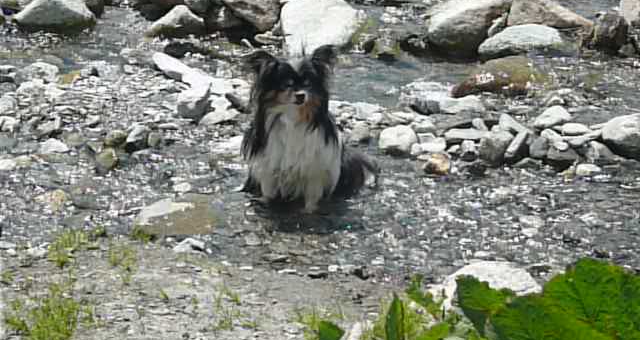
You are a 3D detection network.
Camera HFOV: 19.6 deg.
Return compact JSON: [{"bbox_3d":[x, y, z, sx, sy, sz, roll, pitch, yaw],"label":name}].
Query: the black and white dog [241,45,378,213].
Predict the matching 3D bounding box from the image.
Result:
[{"bbox_3d":[-0.024,-0.109,4.240,0.240,0.390,0.310,8,20,24],"label":"black and white dog"}]

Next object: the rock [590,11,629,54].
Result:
[{"bbox_3d":[1.125,-0.535,7.188,0.148,0.173,0.126,0,17,0],"label":"rock"}]

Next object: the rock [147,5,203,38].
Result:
[{"bbox_3d":[-0.454,-0.466,5.807,0.184,0.092,0.147,0,18,0],"label":"rock"}]

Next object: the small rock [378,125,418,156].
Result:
[{"bbox_3d":[0.247,-0.093,5.815,0.126,0.101,0.101,0,17,0],"label":"small rock"}]

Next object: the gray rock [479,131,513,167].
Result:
[{"bbox_3d":[0.541,-0.066,5.704,0.105,0.113,0.089,0,17,0],"label":"gray rock"}]

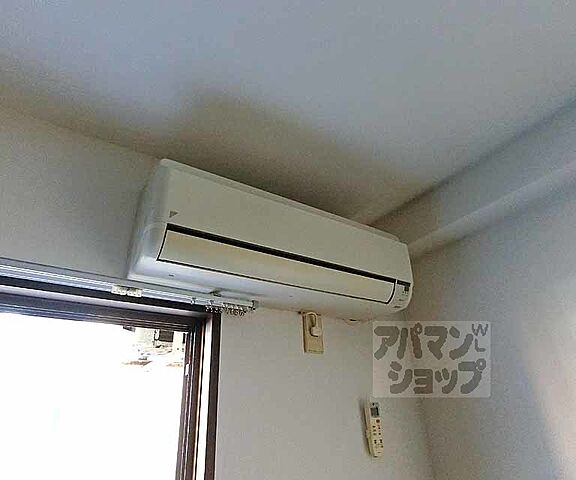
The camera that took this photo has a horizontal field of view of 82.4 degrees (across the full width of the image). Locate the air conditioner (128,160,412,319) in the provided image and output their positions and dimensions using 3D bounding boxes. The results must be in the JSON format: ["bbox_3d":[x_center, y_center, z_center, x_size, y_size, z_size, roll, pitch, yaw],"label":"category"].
[{"bbox_3d":[0.014,0.038,0.965,0.810,0.265,0.195,15,-32,-29],"label":"air conditioner"}]

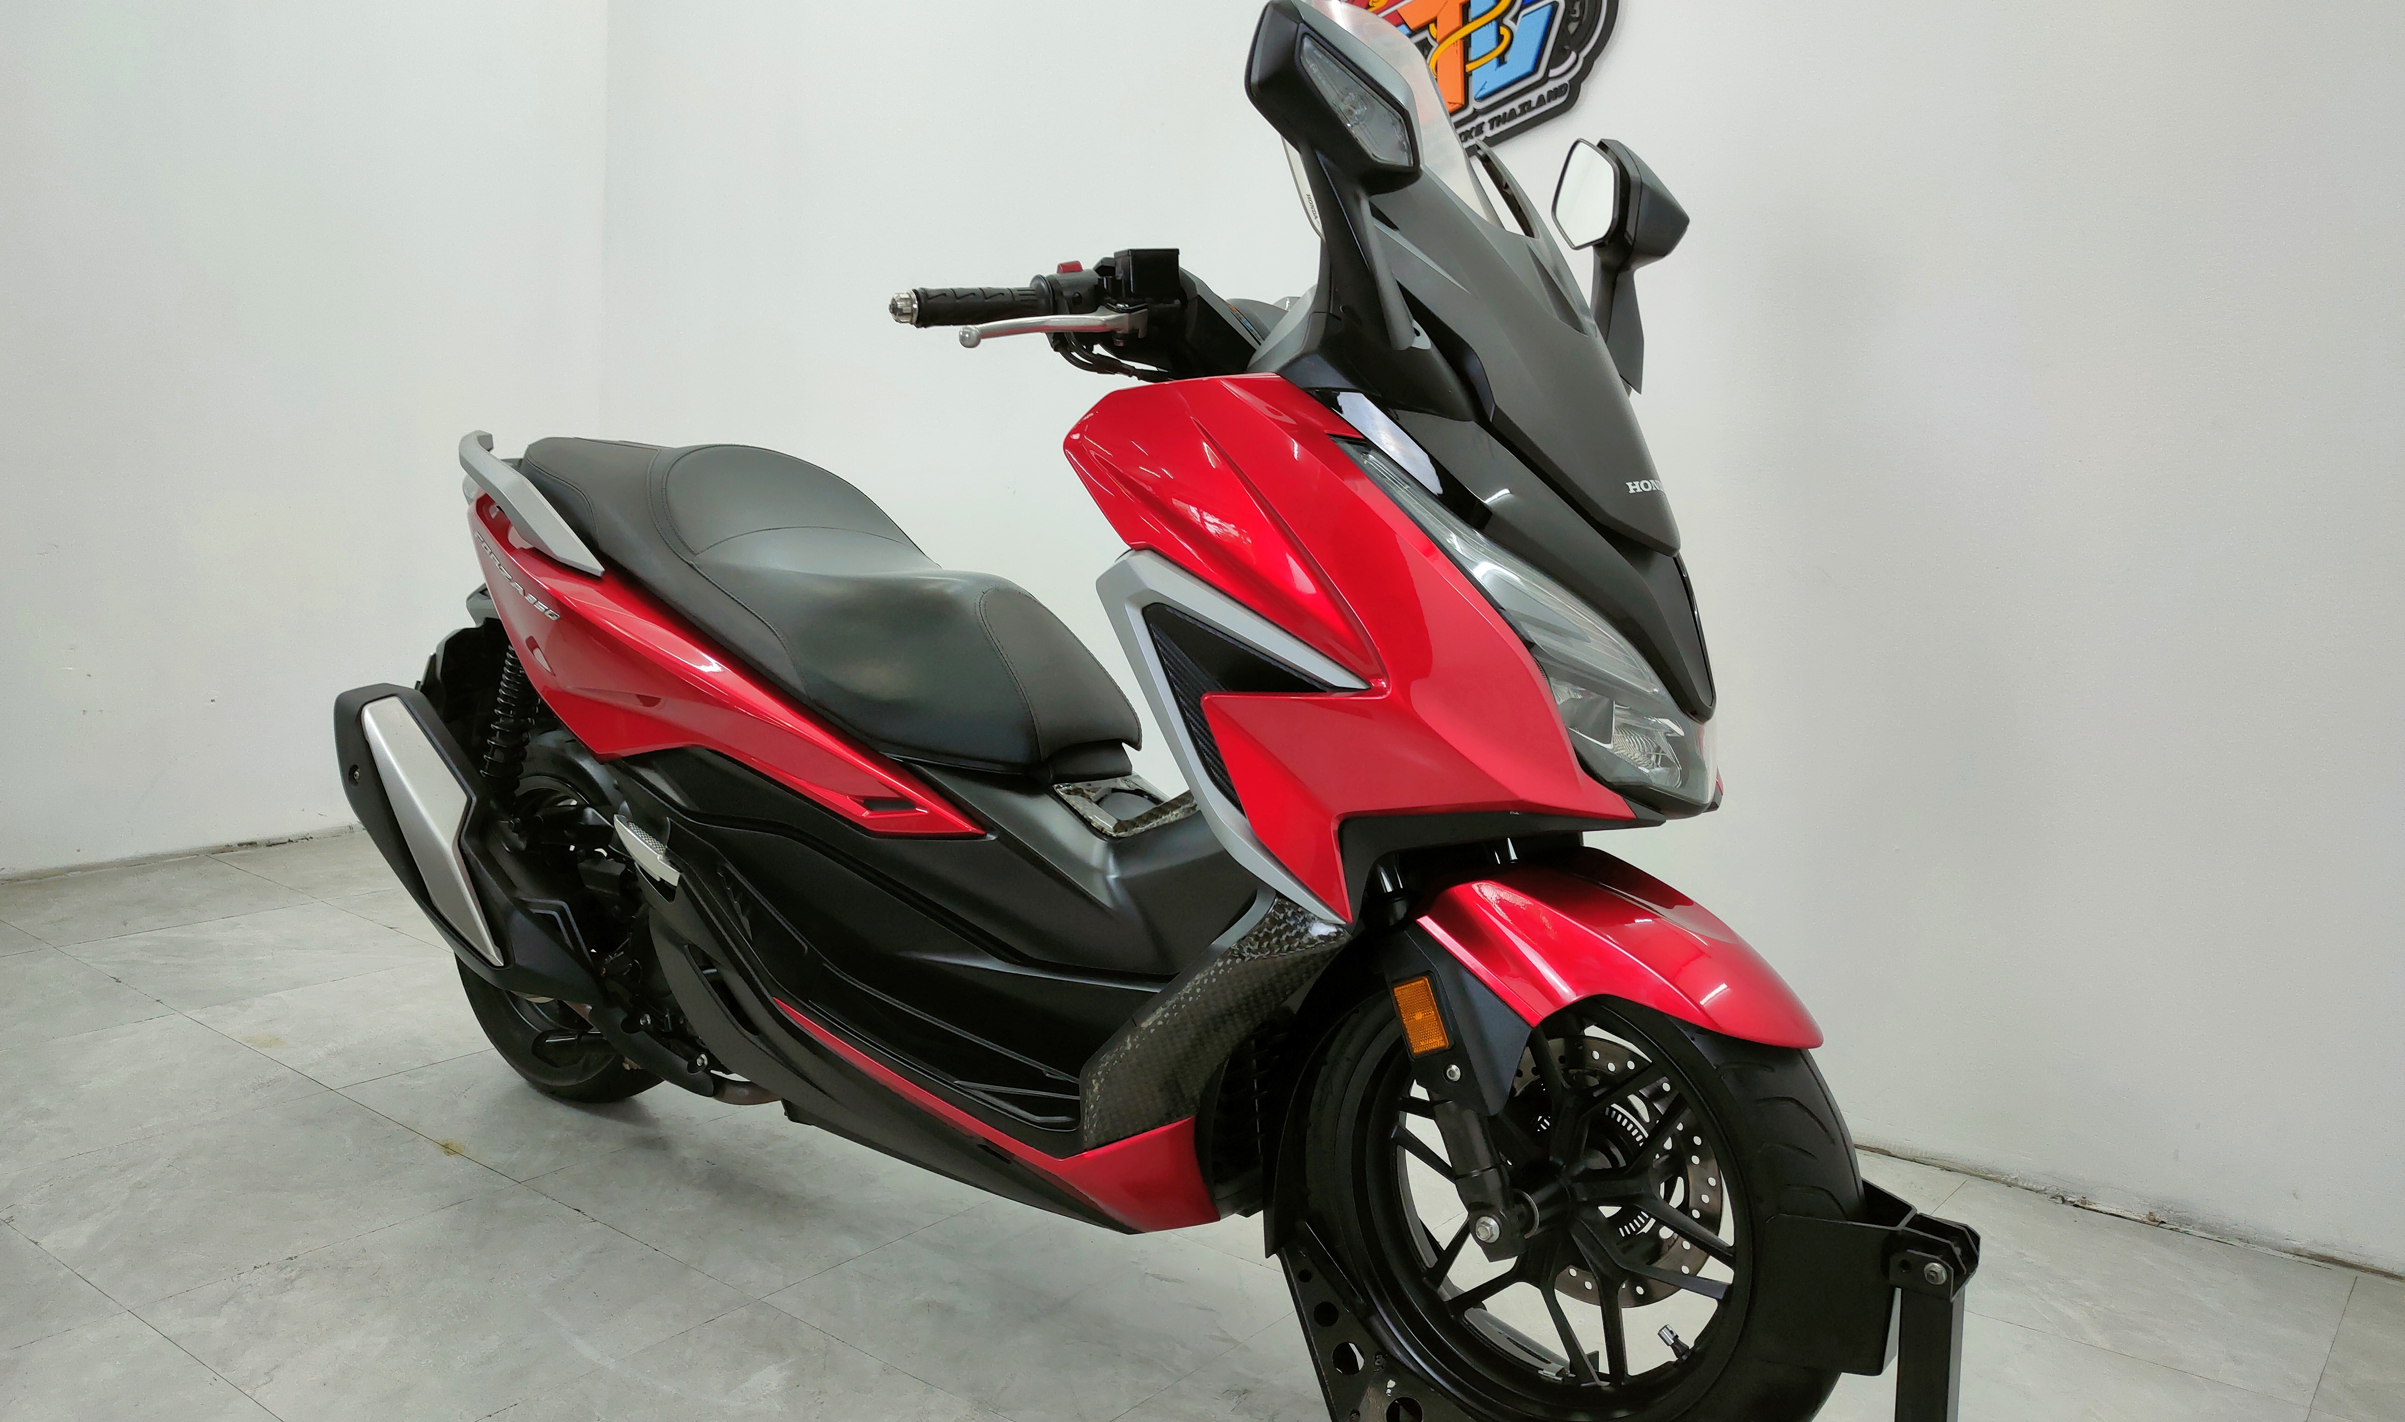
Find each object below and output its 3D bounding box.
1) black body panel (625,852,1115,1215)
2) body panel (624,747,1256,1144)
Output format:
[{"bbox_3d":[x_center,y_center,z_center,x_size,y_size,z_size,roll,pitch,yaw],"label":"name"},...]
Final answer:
[{"bbox_3d":[-0.352,0.333,2.335,0.710,0.295,0.140,9,9,40],"label":"black body panel"},{"bbox_3d":[-0.320,0.202,2.300,0.840,0.280,0.200,9,11,40],"label":"body panel"}]

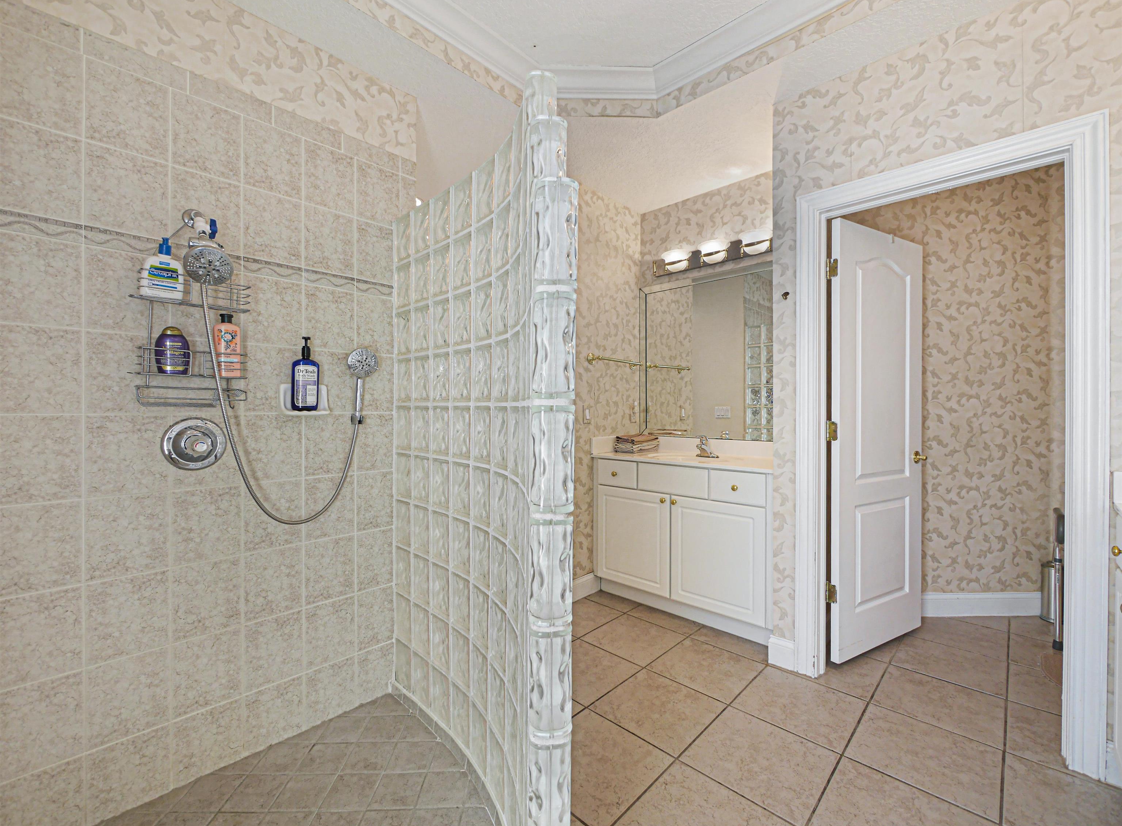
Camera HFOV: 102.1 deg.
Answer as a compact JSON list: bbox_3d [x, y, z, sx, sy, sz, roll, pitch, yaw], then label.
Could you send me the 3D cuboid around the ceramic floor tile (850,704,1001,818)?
[{"bbox_3d":[1.244,1.172,1.556,0.395,0.010,0.395,0,0,44],"label":"ceramic floor tile"}]

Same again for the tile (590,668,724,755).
[{"bbox_3d":[0.390,1.180,1.816,0.395,0.010,0.395,0,0,44],"label":"tile"}]

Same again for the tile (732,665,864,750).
[{"bbox_3d":[0.961,1.176,1.828,0.395,0.010,0.395,0,0,44],"label":"tile"}]

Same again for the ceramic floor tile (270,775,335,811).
[{"bbox_3d":[-0.836,1.238,1.478,0.148,0.010,0.148,0,0,-3],"label":"ceramic floor tile"}]

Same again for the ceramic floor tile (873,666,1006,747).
[{"bbox_3d":[1.542,1.174,1.850,0.395,0.010,0.395,0,0,44],"label":"ceramic floor tile"}]

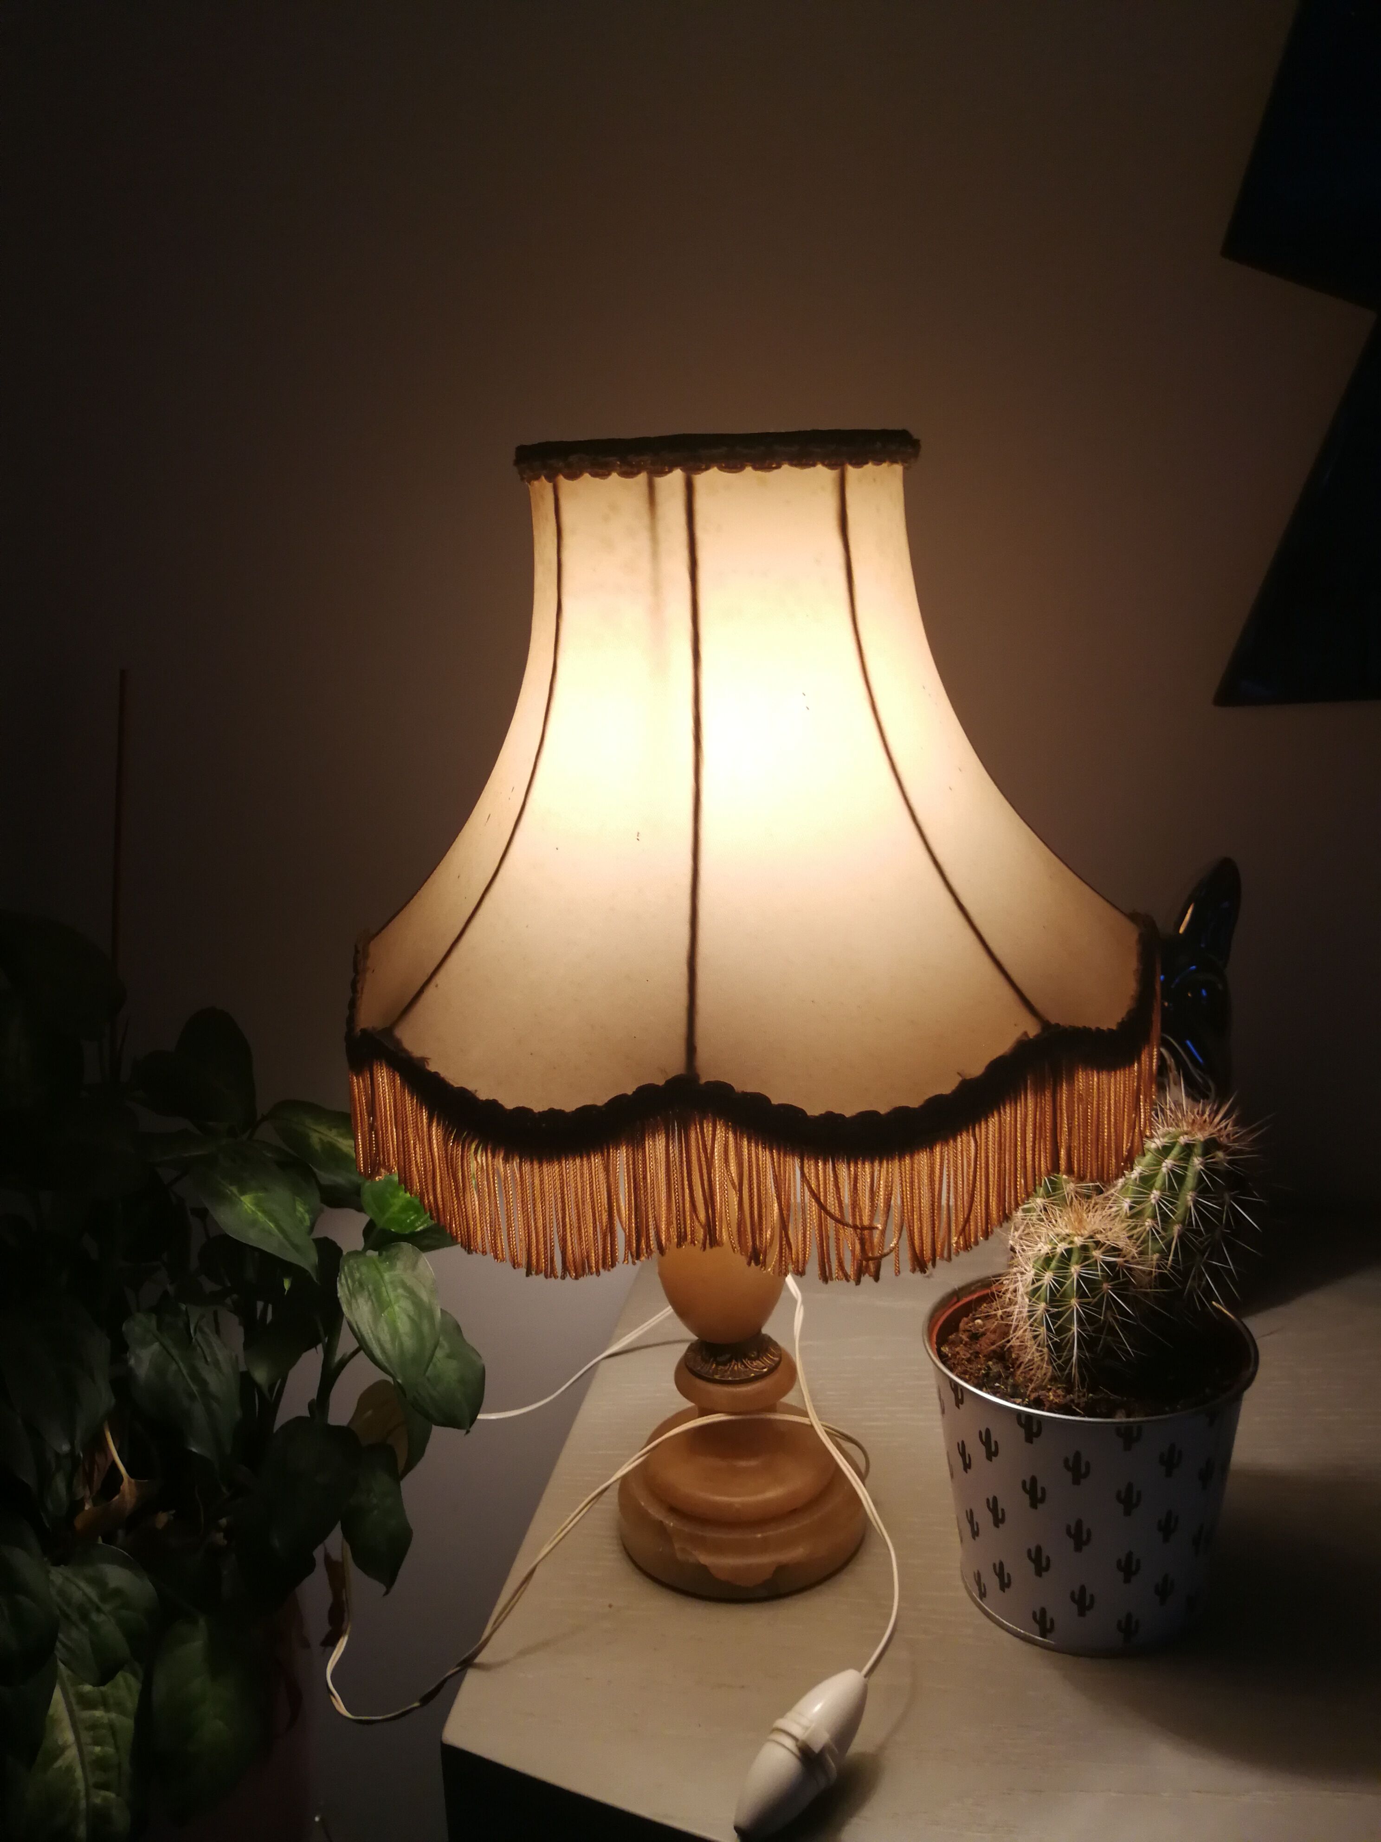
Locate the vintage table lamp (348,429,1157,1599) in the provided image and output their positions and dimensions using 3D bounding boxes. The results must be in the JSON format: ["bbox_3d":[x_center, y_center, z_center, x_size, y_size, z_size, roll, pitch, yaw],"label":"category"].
[{"bbox_3d":[0.020,0.043,0.583,0.317,0.453,0.317,-3,11,0],"label":"vintage table lamp"}]

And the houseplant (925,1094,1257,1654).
[{"bbox_3d":[0.158,0.173,0.570,0.128,0.189,0.128,-3,11,0],"label":"houseplant"}]

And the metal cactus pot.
[{"bbox_3d":[0.158,0.215,0.575,0.126,0.106,0.126,-3,11,1],"label":"metal cactus pot"}]

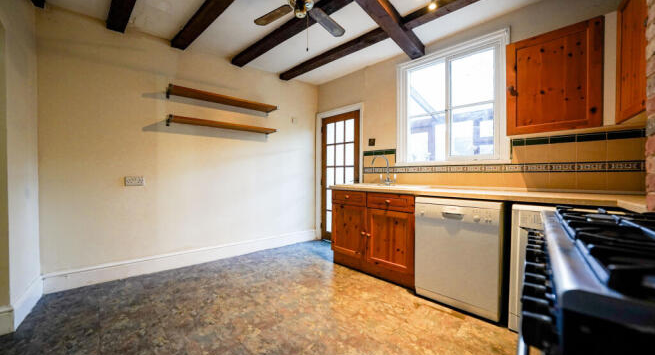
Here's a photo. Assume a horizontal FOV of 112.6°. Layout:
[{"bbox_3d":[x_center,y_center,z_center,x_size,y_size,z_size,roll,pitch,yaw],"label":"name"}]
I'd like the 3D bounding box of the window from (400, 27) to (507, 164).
[{"bbox_3d":[1.263,-0.741,2.325,1.079,1.203,0.110,1,1,41],"label":"window"}]

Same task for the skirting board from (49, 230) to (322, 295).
[{"bbox_3d":[-1.309,0.935,2.702,2.804,0.150,0.022,0,1,-36],"label":"skirting board"}]

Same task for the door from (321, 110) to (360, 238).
[{"bbox_3d":[0.203,0.038,3.293,0.700,1.932,0.045,1,1,41],"label":"door"}]

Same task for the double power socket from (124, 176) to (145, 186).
[{"bbox_3d":[-1.982,0.040,2.253,0.146,0.090,0.015,-1,1,-35],"label":"double power socket"}]

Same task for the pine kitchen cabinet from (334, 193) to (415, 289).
[{"bbox_3d":[0.615,0.590,2.479,0.947,0.865,0.565,1,1,41],"label":"pine kitchen cabinet"}]

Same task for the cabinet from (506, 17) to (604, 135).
[{"bbox_3d":[1.718,-0.694,1.699,0.492,0.721,0.297,1,1,41],"label":"cabinet"}]

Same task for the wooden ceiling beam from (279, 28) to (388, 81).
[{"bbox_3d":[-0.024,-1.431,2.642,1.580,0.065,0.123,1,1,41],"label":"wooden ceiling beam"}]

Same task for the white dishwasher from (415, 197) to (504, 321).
[{"bbox_3d":[1.200,0.601,1.961,0.595,0.853,0.583,1,1,41],"label":"white dishwasher"}]

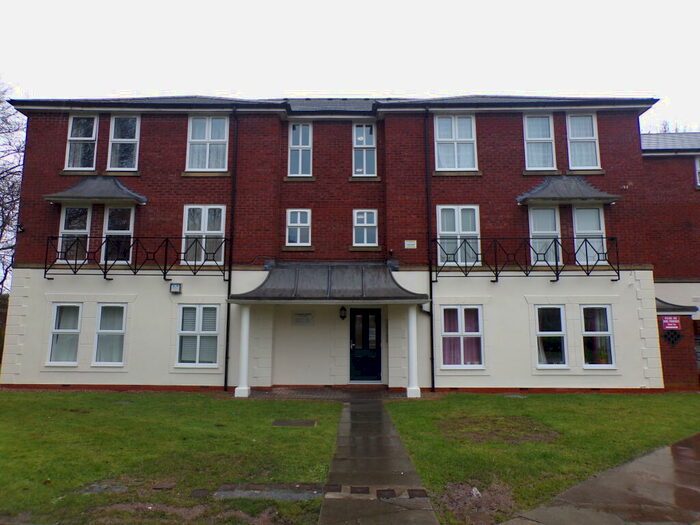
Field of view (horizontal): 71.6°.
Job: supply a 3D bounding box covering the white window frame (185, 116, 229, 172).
[{"bbox_3d":[-3.884,-3.245,13.263,1.145,1.591,0.100,0,-9,0],"label":"white window frame"}]

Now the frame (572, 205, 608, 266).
[{"bbox_3d":[6.196,-0.693,12.595,0.804,1.585,0.120,0,-8,1],"label":"frame"}]

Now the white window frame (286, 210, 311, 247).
[{"bbox_3d":[-1.402,-0.948,13.390,0.695,1.048,0.100,0,-9,1],"label":"white window frame"}]

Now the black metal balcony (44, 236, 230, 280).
[{"bbox_3d":[-5.361,-0.073,12.430,4.651,1.086,0.360,0,-8,1],"label":"black metal balcony"}]

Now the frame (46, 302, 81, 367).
[{"bbox_3d":[-7.227,1.834,12.382,0.793,1.605,0.120,0,-8,1],"label":"frame"}]

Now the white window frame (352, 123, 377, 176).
[{"bbox_3d":[0.419,-3.191,13.717,0.680,1.634,0.100,0,-9,1],"label":"white window frame"}]

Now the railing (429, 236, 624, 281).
[{"bbox_3d":[4.457,-0.037,12.423,4.600,1.110,0.420,0,-9,0],"label":"railing"}]

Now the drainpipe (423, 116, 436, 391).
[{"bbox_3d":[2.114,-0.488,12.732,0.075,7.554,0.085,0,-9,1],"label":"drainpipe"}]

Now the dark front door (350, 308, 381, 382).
[{"bbox_3d":[0.429,2.193,12.964,0.814,1.912,0.060,0,-9,1],"label":"dark front door"}]

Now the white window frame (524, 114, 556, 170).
[{"bbox_3d":[5.187,-3.265,13.252,0.823,1.588,0.100,0,-9,1],"label":"white window frame"}]

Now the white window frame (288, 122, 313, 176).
[{"bbox_3d":[-1.365,-3.125,13.512,0.669,1.564,0.120,0,-8,1],"label":"white window frame"}]

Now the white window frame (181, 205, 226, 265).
[{"bbox_3d":[-3.871,-0.737,12.874,1.132,1.635,0.100,0,-9,0],"label":"white window frame"}]

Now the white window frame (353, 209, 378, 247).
[{"bbox_3d":[0.432,-0.945,13.374,0.693,1.044,0.100,0,-9,1],"label":"white window frame"}]

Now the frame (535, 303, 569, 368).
[{"bbox_3d":[5.057,1.872,12.228,0.796,1.586,0.120,0,-8,1],"label":"frame"}]

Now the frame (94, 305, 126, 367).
[{"bbox_3d":[-6.182,1.867,12.567,0.797,1.636,0.100,0,-9,1],"label":"frame"}]

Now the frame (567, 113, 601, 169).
[{"bbox_3d":[6.375,-3.293,13.273,0.855,1.610,0.100,0,-9,0],"label":"frame"}]

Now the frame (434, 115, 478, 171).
[{"bbox_3d":[2.884,-3.267,13.268,1.145,1.604,0.100,0,-9,0],"label":"frame"}]

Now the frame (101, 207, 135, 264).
[{"bbox_3d":[-6.170,-0.735,12.965,0.812,1.600,0.100,0,-9,1],"label":"frame"}]

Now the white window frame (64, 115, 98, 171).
[{"bbox_3d":[-7.315,-3.259,13.265,0.837,1.566,0.100,0,-9,0],"label":"white window frame"}]

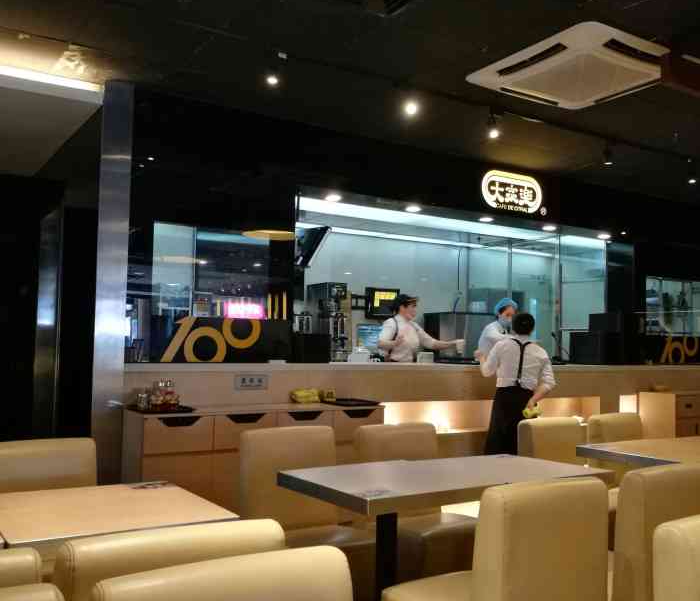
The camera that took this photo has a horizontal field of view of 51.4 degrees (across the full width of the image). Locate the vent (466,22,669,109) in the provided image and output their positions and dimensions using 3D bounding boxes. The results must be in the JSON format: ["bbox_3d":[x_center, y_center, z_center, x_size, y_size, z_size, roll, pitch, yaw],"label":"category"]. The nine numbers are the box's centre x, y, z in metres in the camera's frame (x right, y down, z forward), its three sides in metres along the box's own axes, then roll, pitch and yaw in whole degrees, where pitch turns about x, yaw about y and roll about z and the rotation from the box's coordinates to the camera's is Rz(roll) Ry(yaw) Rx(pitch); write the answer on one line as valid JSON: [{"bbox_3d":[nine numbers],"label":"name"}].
[{"bbox_3d":[1.323,-1.319,4.128,0.955,0.060,0.955,4,-5,-32],"label":"vent"}]

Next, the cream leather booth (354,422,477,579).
[{"bbox_3d":[0.351,1.047,3.408,0.435,0.875,0.540,4,-5,-32],"label":"cream leather booth"}]

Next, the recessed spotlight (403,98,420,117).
[{"bbox_3d":[0.380,-1.192,4.497,0.100,0.100,0.100,1,-4,0],"label":"recessed spotlight"}]

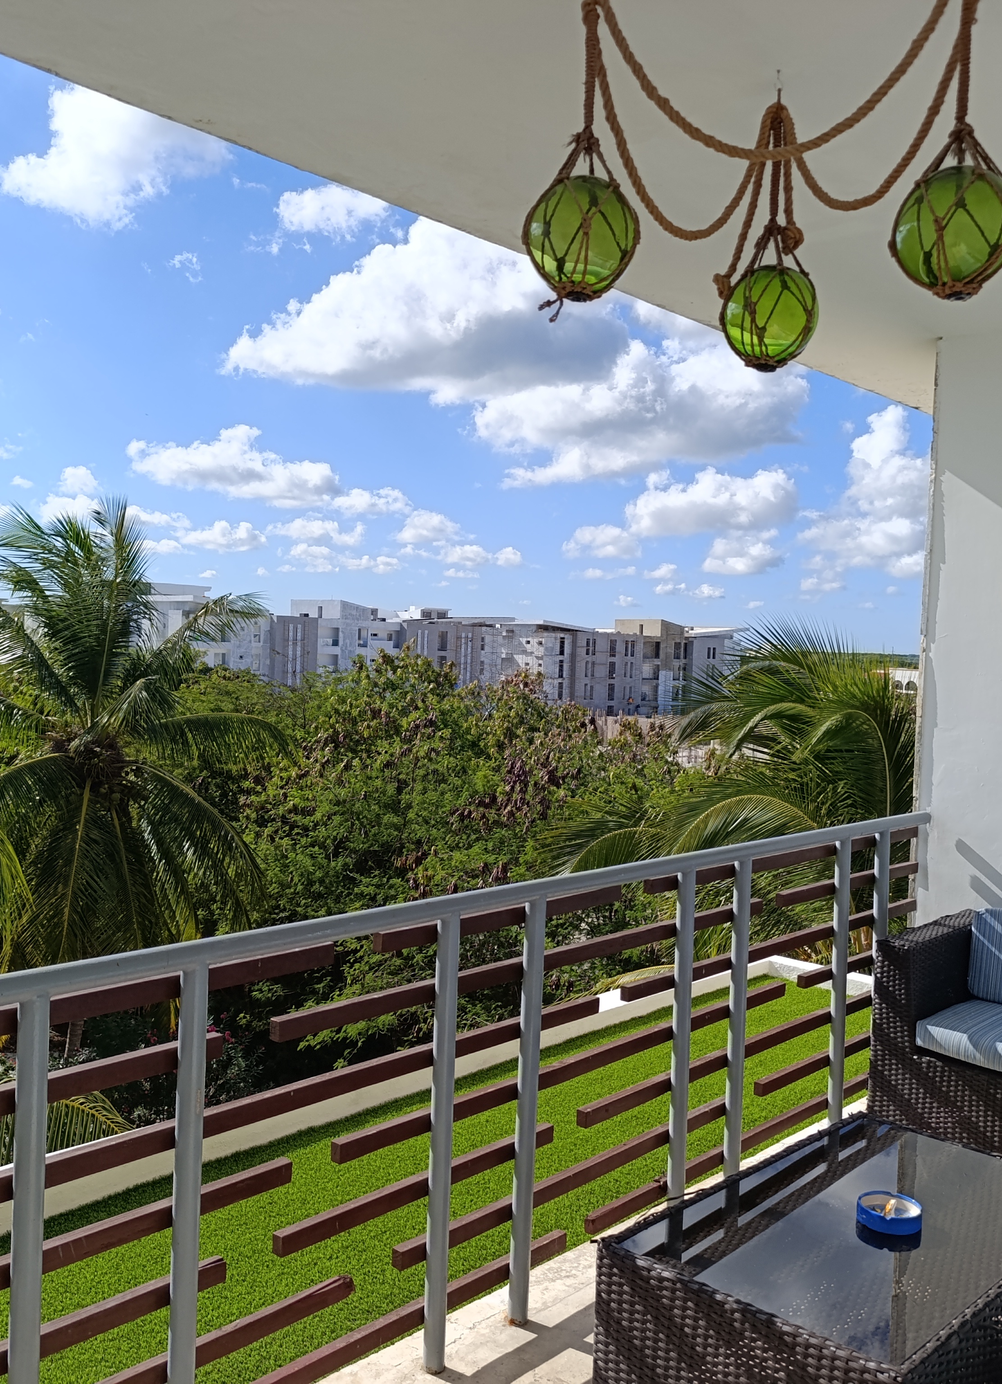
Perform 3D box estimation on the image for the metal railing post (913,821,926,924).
[{"bbox_3d":[1.475,0.946,4.365,0.047,0.970,0.047,4,3,43],"label":"metal railing post"}]

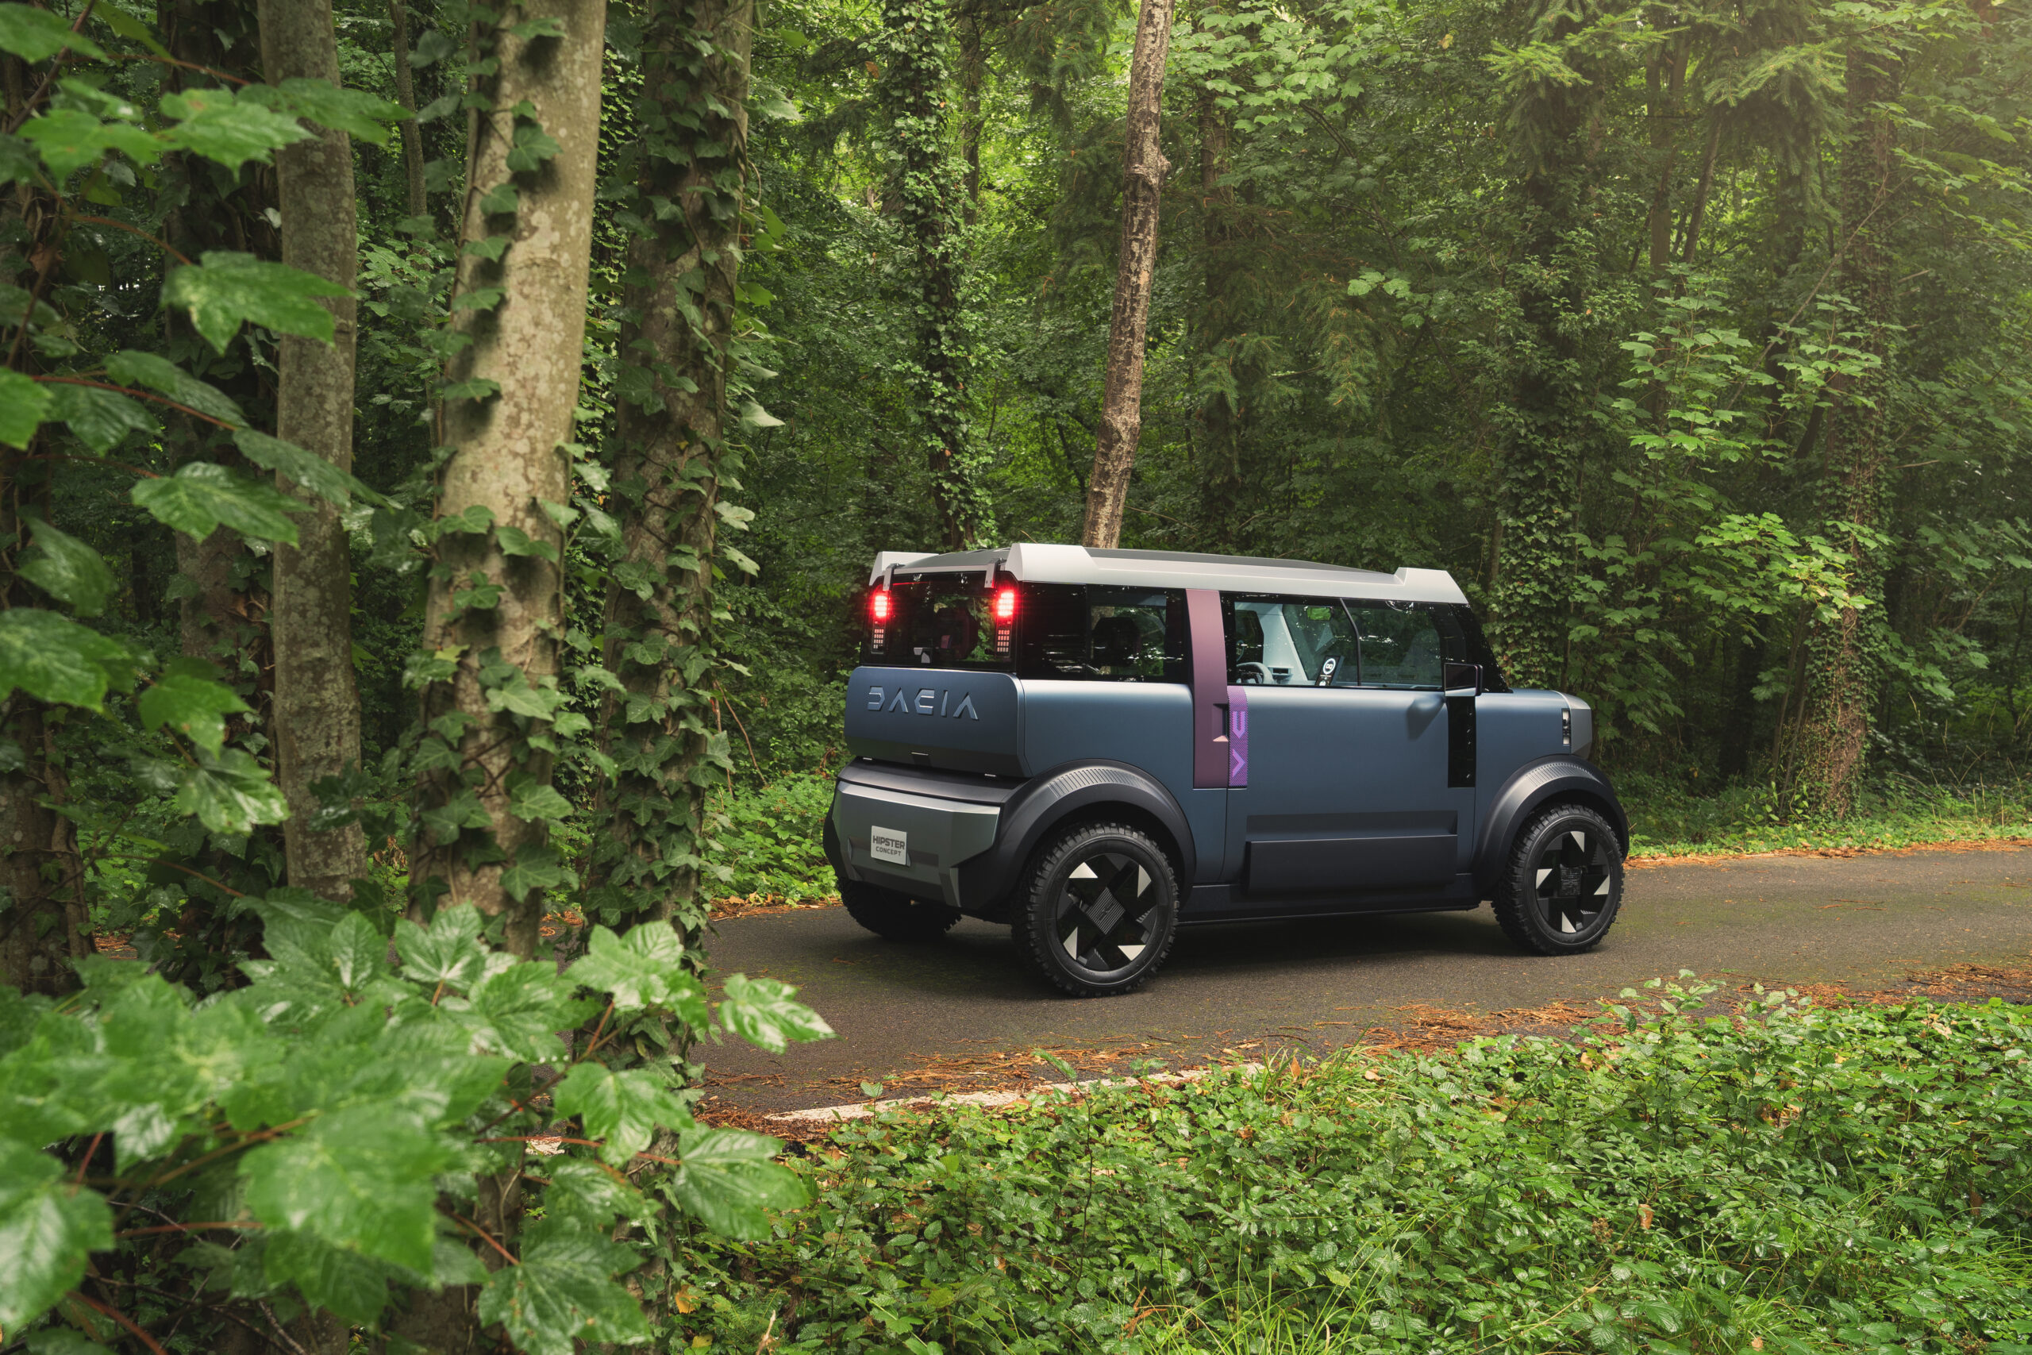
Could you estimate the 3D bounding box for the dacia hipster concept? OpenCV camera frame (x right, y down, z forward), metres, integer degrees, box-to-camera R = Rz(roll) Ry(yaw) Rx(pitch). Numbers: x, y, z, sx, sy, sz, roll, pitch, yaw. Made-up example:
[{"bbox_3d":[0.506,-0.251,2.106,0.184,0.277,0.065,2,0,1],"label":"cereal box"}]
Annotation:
[{"bbox_3d":[0.839,0.319,7.681,3.000,1.530,1.550,1,1,-32],"label":"dacia hipster concept"}]

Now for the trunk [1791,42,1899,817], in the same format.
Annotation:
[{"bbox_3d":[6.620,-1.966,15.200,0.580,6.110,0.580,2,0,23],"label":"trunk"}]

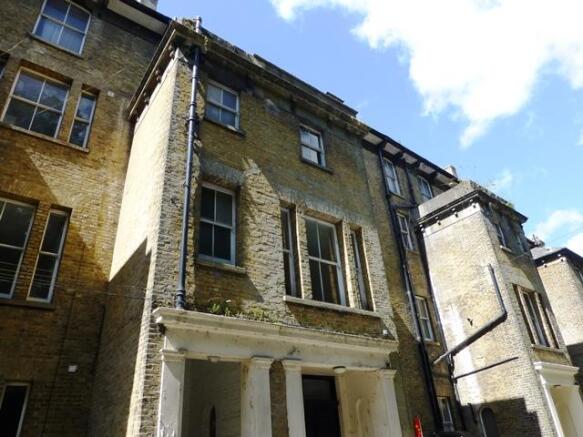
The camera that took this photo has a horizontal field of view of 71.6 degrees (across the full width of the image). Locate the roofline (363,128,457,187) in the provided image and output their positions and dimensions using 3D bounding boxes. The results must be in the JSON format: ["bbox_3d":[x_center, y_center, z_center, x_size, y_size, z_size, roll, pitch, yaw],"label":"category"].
[{"bbox_3d":[6.134,-2.881,20.510,7.400,0.770,0.590,18,-36,-34],"label":"roofline"}]

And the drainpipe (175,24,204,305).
[{"bbox_3d":[-2.077,-1.813,8.403,0.120,7.530,0.120,17,-36,-34],"label":"drainpipe"}]

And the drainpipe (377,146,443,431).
[{"bbox_3d":[4.662,2.362,16.134,0.160,13.180,0.160,18,-36,-34],"label":"drainpipe"}]

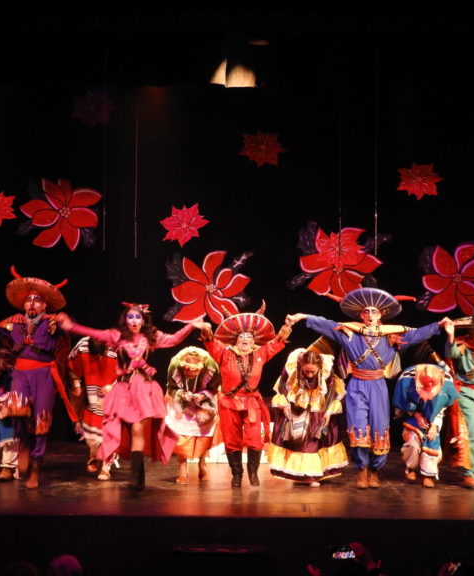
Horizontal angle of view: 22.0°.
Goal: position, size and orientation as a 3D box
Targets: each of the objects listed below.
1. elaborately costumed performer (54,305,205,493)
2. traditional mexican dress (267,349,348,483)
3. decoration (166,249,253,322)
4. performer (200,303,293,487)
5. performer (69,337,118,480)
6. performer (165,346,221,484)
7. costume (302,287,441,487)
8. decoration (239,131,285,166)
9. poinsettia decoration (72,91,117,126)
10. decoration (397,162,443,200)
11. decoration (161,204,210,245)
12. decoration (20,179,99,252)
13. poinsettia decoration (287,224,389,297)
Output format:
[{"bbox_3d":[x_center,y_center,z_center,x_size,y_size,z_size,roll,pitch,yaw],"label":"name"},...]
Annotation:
[{"bbox_3d":[-0.960,0.987,11.100,1.334,1.695,0.650,0,-2,2],"label":"elaborately costumed performer"},{"bbox_3d":[0.649,1.201,11.400,0.759,1.297,0.750,0,-2,2],"label":"traditional mexican dress"},{"bbox_3d":[-0.363,0.000,15.000,1.082,0.922,0.060,0,-2,2],"label":"decoration"},{"bbox_3d":[0.109,1.038,11.800,0.837,1.715,0.550,0,-4,2],"label":"performer"},{"bbox_3d":[-1.428,1.192,12.250,0.560,1.414,0.600,0,-4,3],"label":"performer"},{"bbox_3d":[-0.430,1.256,12.150,0.570,1.352,0.620,0,-4,-2],"label":"performer"},{"bbox_3d":[1.281,0.951,11.800,1.364,1.922,0.580,0,-4,2],"label":"costume"},{"bbox_3d":[0.309,-1.692,14.800,0.558,0.437,0.050,0,-2,2],"label":"decoration"},{"bbox_3d":[-1.728,-2.177,14.800,0.558,0.437,0.050,0,-2,2],"label":"poinsettia decoration"},{"bbox_3d":[2.211,-1.283,14.700,0.554,0.458,0.050,0,-2,2],"label":"decoration"},{"bbox_3d":[-0.641,-0.791,15.200,0.589,0.542,0.070,0,-4,2],"label":"decoration"},{"bbox_3d":[-2.170,-0.904,15.000,1.008,0.885,0.060,0,-2,2],"label":"decoration"},{"bbox_3d":[1.223,-0.320,15.000,1.205,0.996,0.060,0,-2,2],"label":"poinsettia decoration"}]

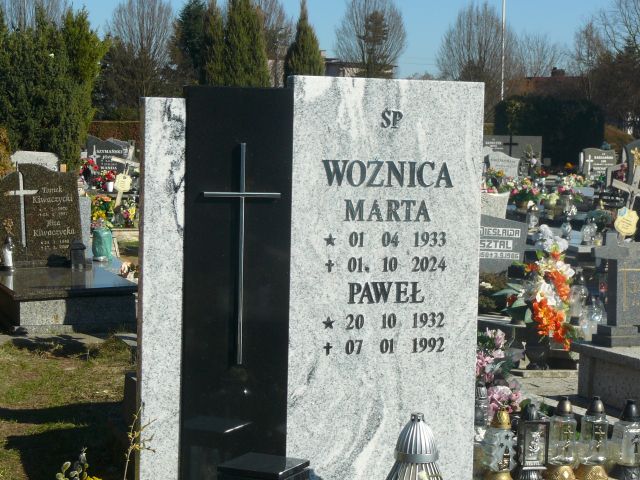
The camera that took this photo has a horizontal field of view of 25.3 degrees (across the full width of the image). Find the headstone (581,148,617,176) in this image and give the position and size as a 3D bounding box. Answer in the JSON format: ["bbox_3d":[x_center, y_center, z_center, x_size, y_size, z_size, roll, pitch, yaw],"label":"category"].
[{"bbox_3d":[5.513,-1.469,28.000,0.680,0.660,0.100,0,4,-17],"label":"headstone"}]

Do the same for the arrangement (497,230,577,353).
[{"bbox_3d":[1.372,0.313,9.000,0.440,0.740,0.360,0,4,-17],"label":"arrangement"}]

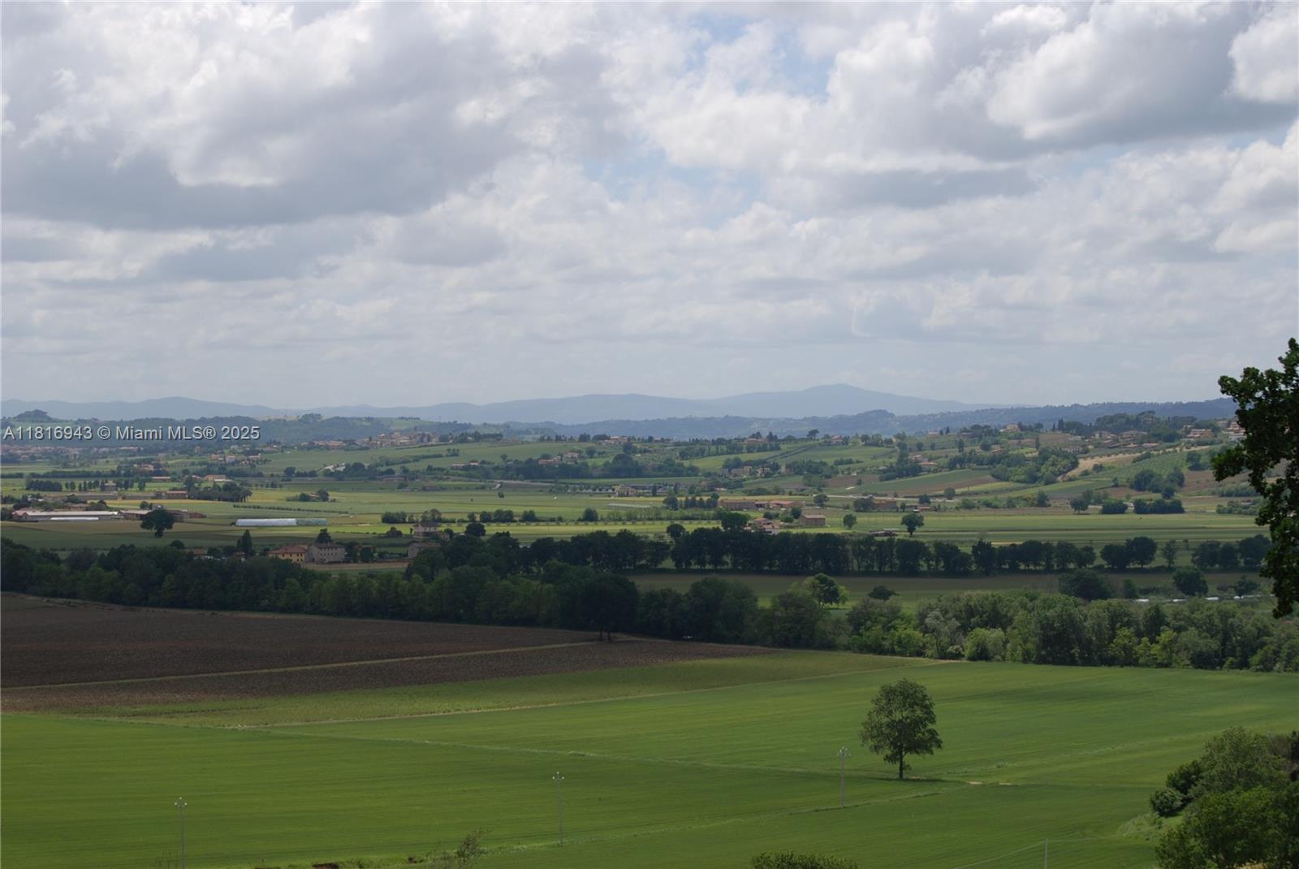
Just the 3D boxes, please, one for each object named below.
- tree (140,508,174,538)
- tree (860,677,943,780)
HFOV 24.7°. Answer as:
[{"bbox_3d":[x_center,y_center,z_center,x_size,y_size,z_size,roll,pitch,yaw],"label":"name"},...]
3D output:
[{"bbox_3d":[-296.160,53.070,1780.000,20.440,17.390,19.820,0,0,0],"label":"tree"},{"bbox_3d":[42.490,49.690,500.000,13.790,17.220,13.380,0,0,0],"label":"tree"}]

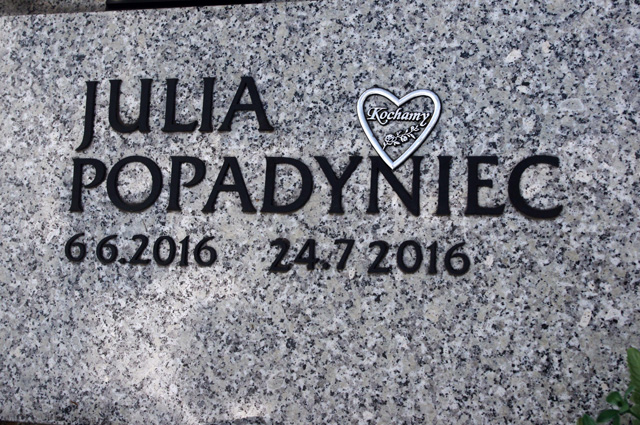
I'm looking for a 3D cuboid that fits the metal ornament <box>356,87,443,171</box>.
[{"bbox_3d":[0.065,-0.070,0.782,0.072,0.069,0.008,4,-3,16],"label":"metal ornament"}]

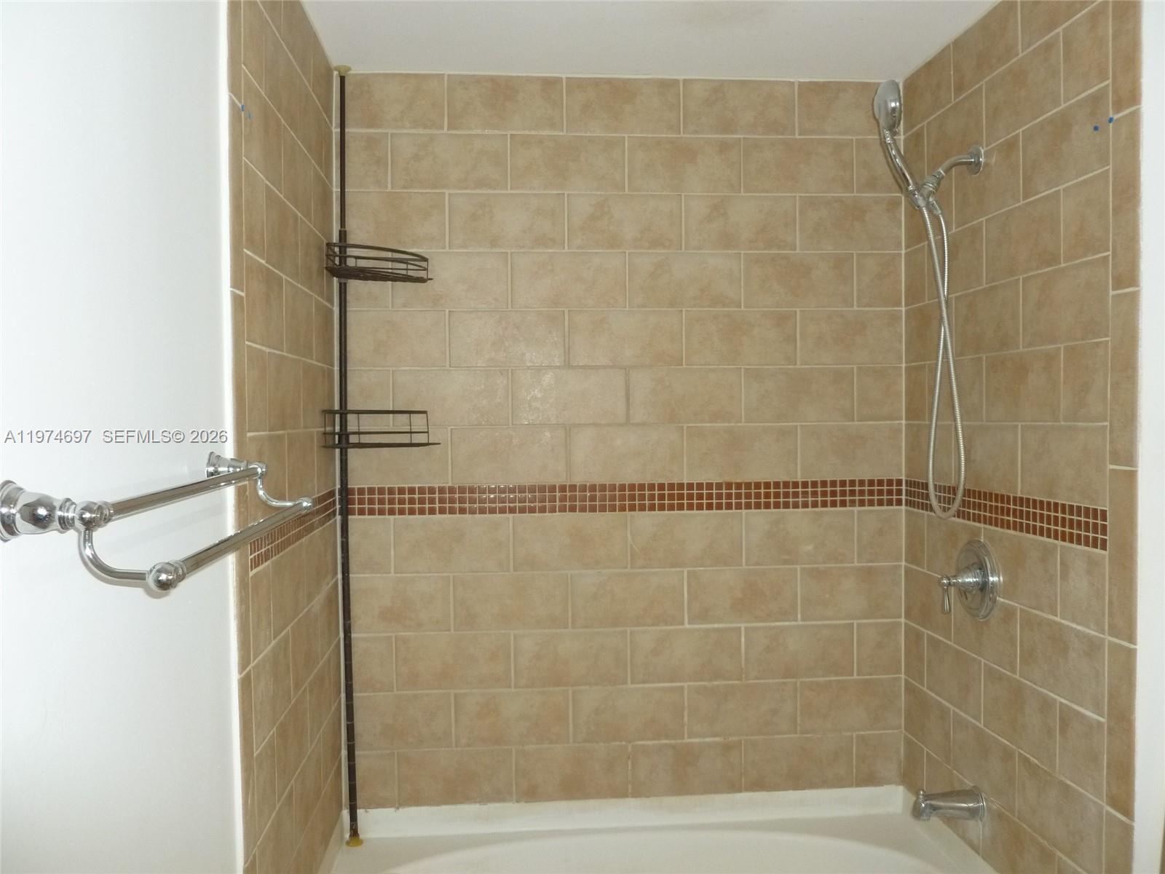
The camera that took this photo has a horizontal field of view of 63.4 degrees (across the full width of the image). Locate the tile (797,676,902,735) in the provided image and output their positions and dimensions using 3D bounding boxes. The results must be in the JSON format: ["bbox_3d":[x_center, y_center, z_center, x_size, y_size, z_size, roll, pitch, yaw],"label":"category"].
[{"bbox_3d":[0.727,0.729,2.568,0.290,0.145,0.010,-1,1,-5],"label":"tile"}]

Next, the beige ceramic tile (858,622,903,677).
[{"bbox_3d":[0.805,0.574,2.560,0.127,0.145,0.010,-1,1,-5],"label":"beige ceramic tile"}]

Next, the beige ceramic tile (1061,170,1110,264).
[{"bbox_3d":[0.936,-0.404,1.745,0.010,0.146,0.140,-1,1,-5],"label":"beige ceramic tile"}]

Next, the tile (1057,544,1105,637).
[{"bbox_3d":[0.933,0.282,1.750,0.010,0.145,0.138,-1,1,-5],"label":"tile"}]

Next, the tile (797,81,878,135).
[{"bbox_3d":[0.718,-0.883,2.536,0.291,0.145,0.010,-1,1,-5],"label":"tile"}]

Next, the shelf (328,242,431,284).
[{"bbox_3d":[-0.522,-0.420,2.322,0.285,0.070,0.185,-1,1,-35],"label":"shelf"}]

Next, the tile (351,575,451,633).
[{"bbox_3d":[-0.481,0.436,2.449,0.277,0.148,0.010,-1,1,-5],"label":"tile"}]

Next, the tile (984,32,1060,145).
[{"bbox_3d":[0.918,-0.715,1.966,0.010,0.148,0.295,-1,1,-5],"label":"tile"}]

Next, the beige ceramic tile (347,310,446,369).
[{"bbox_3d":[-0.483,-0.249,2.413,0.269,0.143,0.010,-1,1,-5],"label":"beige ceramic tile"}]

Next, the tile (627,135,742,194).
[{"bbox_3d":[0.269,-0.720,2.489,0.303,0.148,0.010,-1,1,-5],"label":"tile"}]

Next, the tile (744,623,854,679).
[{"bbox_3d":[0.578,0.571,2.511,0.298,0.146,0.010,-1,1,-5],"label":"tile"}]

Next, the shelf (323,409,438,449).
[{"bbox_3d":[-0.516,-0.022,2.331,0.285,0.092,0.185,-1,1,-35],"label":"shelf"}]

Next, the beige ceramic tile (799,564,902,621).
[{"bbox_3d":[0.718,0.417,2.519,0.278,0.145,0.010,-1,1,-5],"label":"beige ceramic tile"}]

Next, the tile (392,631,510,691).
[{"bbox_3d":[-0.340,0.587,2.469,0.304,0.149,0.010,-1,1,-5],"label":"tile"}]

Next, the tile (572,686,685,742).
[{"bbox_3d":[0.122,0.729,2.482,0.296,0.142,0.010,-1,1,-5],"label":"tile"}]

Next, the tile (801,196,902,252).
[{"bbox_3d":[0.718,-0.572,2.530,0.288,0.148,0.010,-1,1,-5],"label":"tile"}]

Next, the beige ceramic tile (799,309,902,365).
[{"bbox_3d":[0.724,-0.270,2.548,0.288,0.149,0.010,-1,1,-5],"label":"beige ceramic tile"}]

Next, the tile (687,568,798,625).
[{"bbox_3d":[0.428,0.428,2.530,0.304,0.149,0.010,-1,1,-5],"label":"tile"}]

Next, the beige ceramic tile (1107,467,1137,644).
[{"bbox_3d":[0.951,0.208,1.651,0.010,0.301,0.075,-1,1,-5],"label":"beige ceramic tile"}]

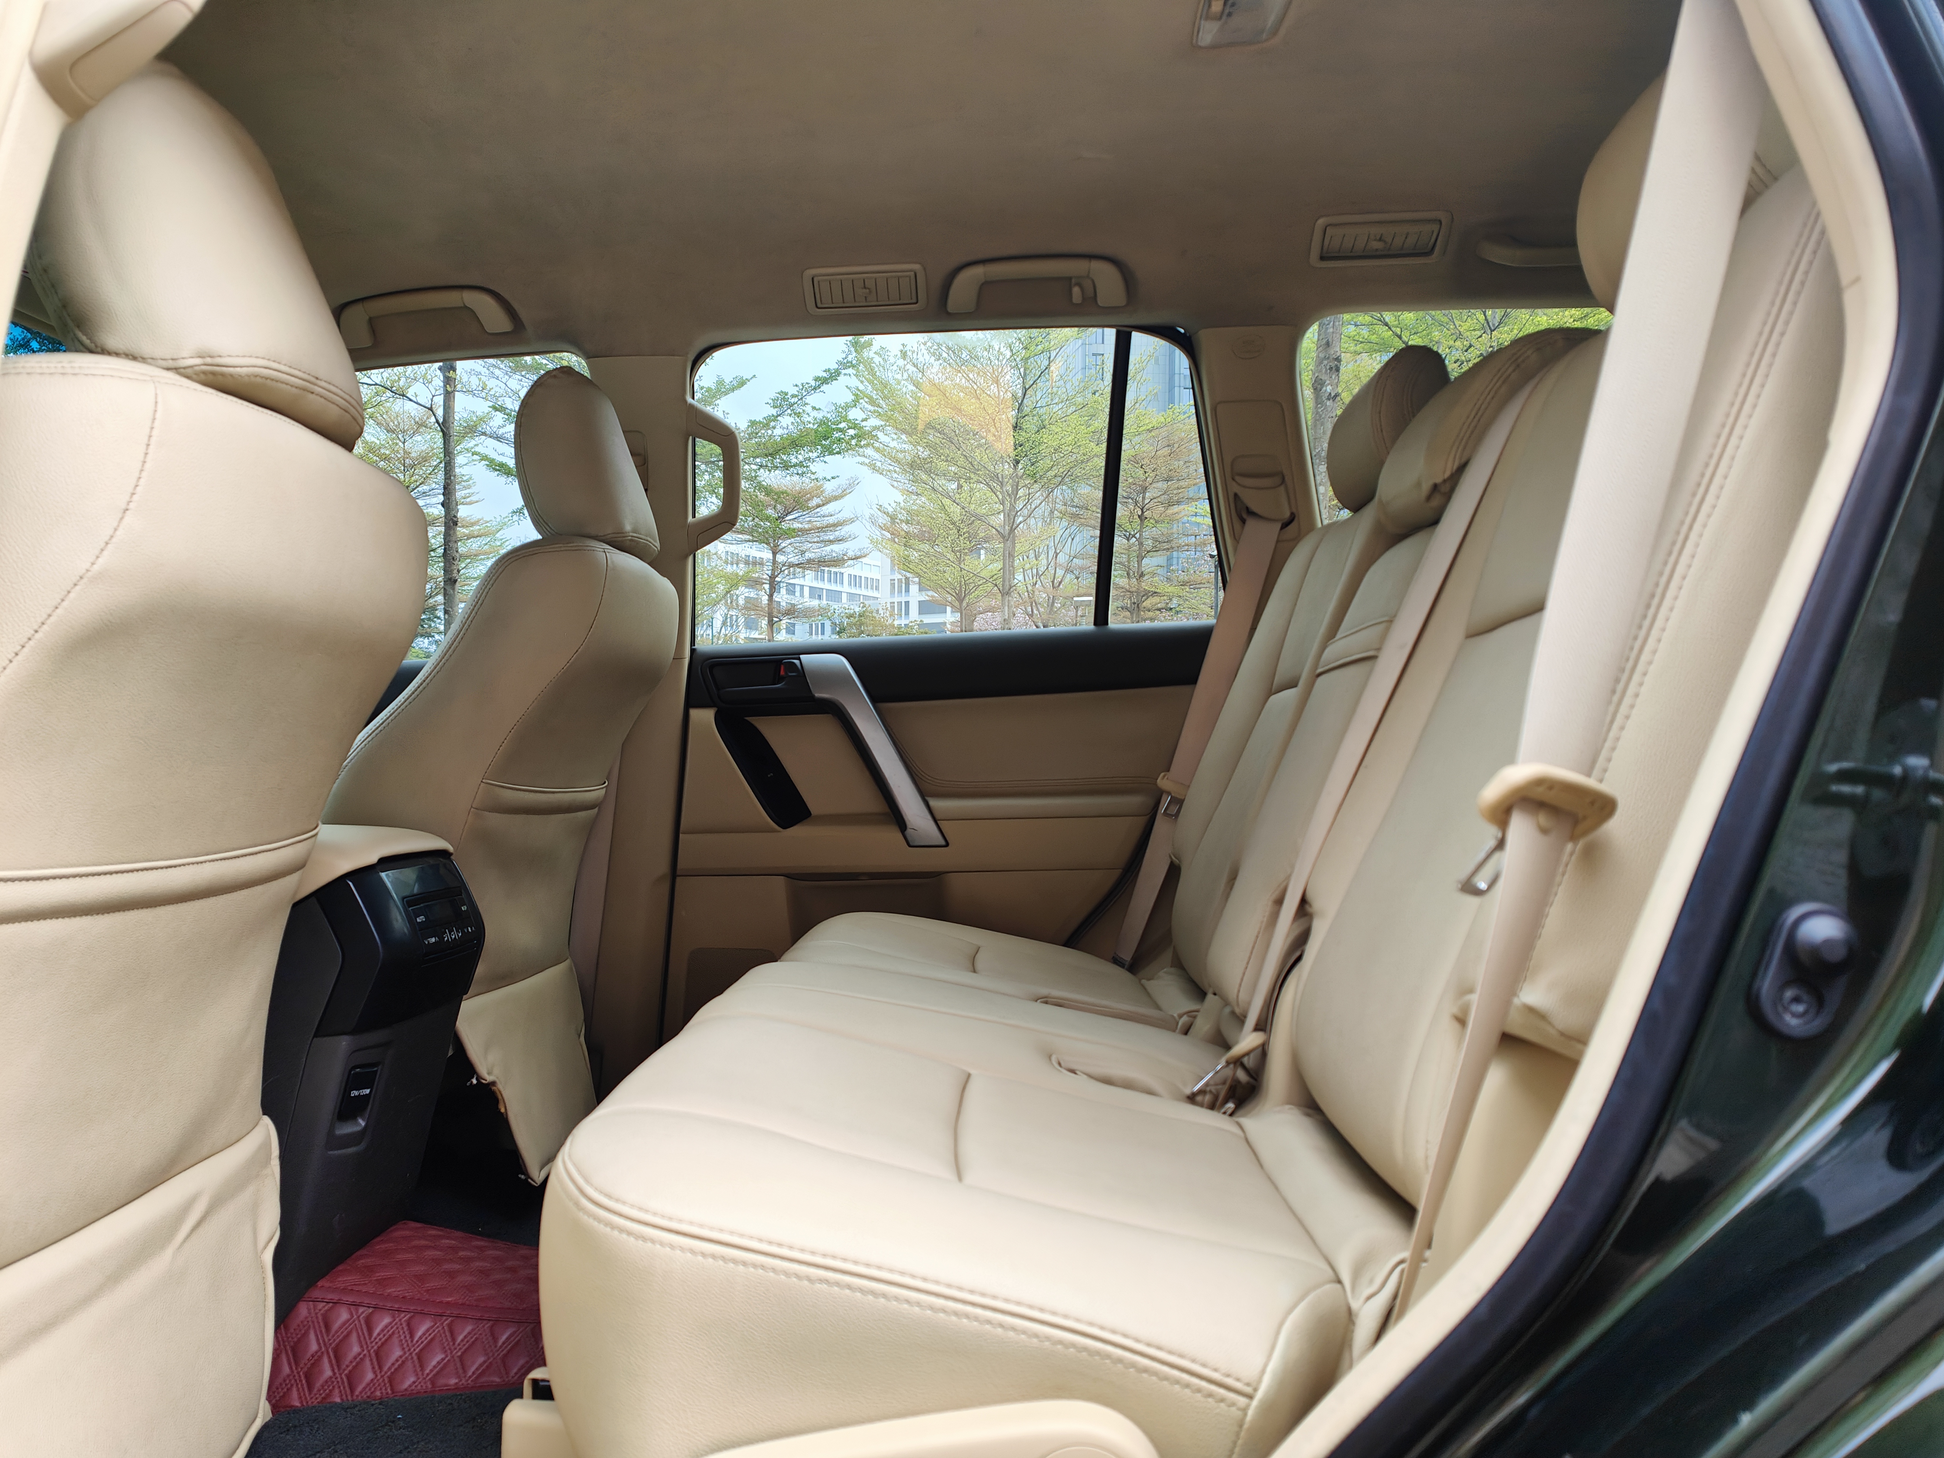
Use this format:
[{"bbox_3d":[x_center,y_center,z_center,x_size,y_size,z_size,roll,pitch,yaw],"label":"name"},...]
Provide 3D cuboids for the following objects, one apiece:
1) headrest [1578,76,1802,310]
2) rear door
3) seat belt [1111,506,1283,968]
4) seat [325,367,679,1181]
[{"bbox_3d":[0.431,-0.318,0.764,0.125,0.180,0.260,22,2,3],"label":"headrest"},{"bbox_3d":[-0.033,-0.021,2.007,0.920,1.170,0.200,0,1,4],"label":"rear door"},{"bbox_3d":[0.293,0.011,1.865,0.065,0.660,0.060,18,2,4],"label":"seat belt"},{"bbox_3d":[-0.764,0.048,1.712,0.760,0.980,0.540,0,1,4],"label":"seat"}]

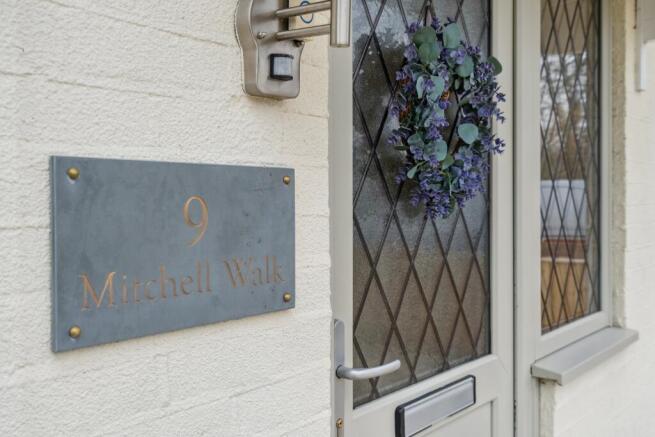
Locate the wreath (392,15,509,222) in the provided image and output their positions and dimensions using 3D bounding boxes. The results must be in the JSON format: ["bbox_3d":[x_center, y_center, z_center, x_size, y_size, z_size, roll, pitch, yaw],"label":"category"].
[{"bbox_3d":[0.267,-0.209,1.364,0.110,0.415,0.375,1,2,41],"label":"wreath"}]

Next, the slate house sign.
[{"bbox_3d":[-0.167,0.033,0.786,0.013,0.200,0.350,1,2,41],"label":"slate house sign"}]

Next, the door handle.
[{"bbox_3d":[0.077,0.272,1.152,0.055,0.024,0.130,1,2,41],"label":"door handle"}]

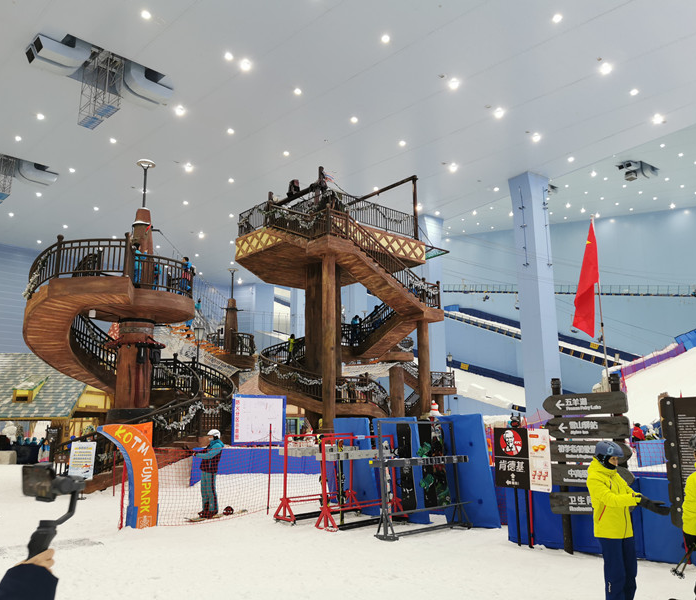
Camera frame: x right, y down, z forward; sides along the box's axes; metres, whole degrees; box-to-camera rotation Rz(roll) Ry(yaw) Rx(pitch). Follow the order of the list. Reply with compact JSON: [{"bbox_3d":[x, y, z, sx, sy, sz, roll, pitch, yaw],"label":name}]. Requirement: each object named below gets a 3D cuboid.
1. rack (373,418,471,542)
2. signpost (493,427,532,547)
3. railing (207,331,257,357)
[{"bbox_3d":[1.321,2.998,10.639,2.300,1.800,0.500,11,-17,-43],"label":"rack"},{"bbox_3d":[2.527,2.802,9.456,0.080,1.730,0.580,11,-17,-44],"label":"signpost"},{"bbox_3d":[-6.396,2.443,34.258,2.700,1.150,2.600,0,-12,0],"label":"railing"}]

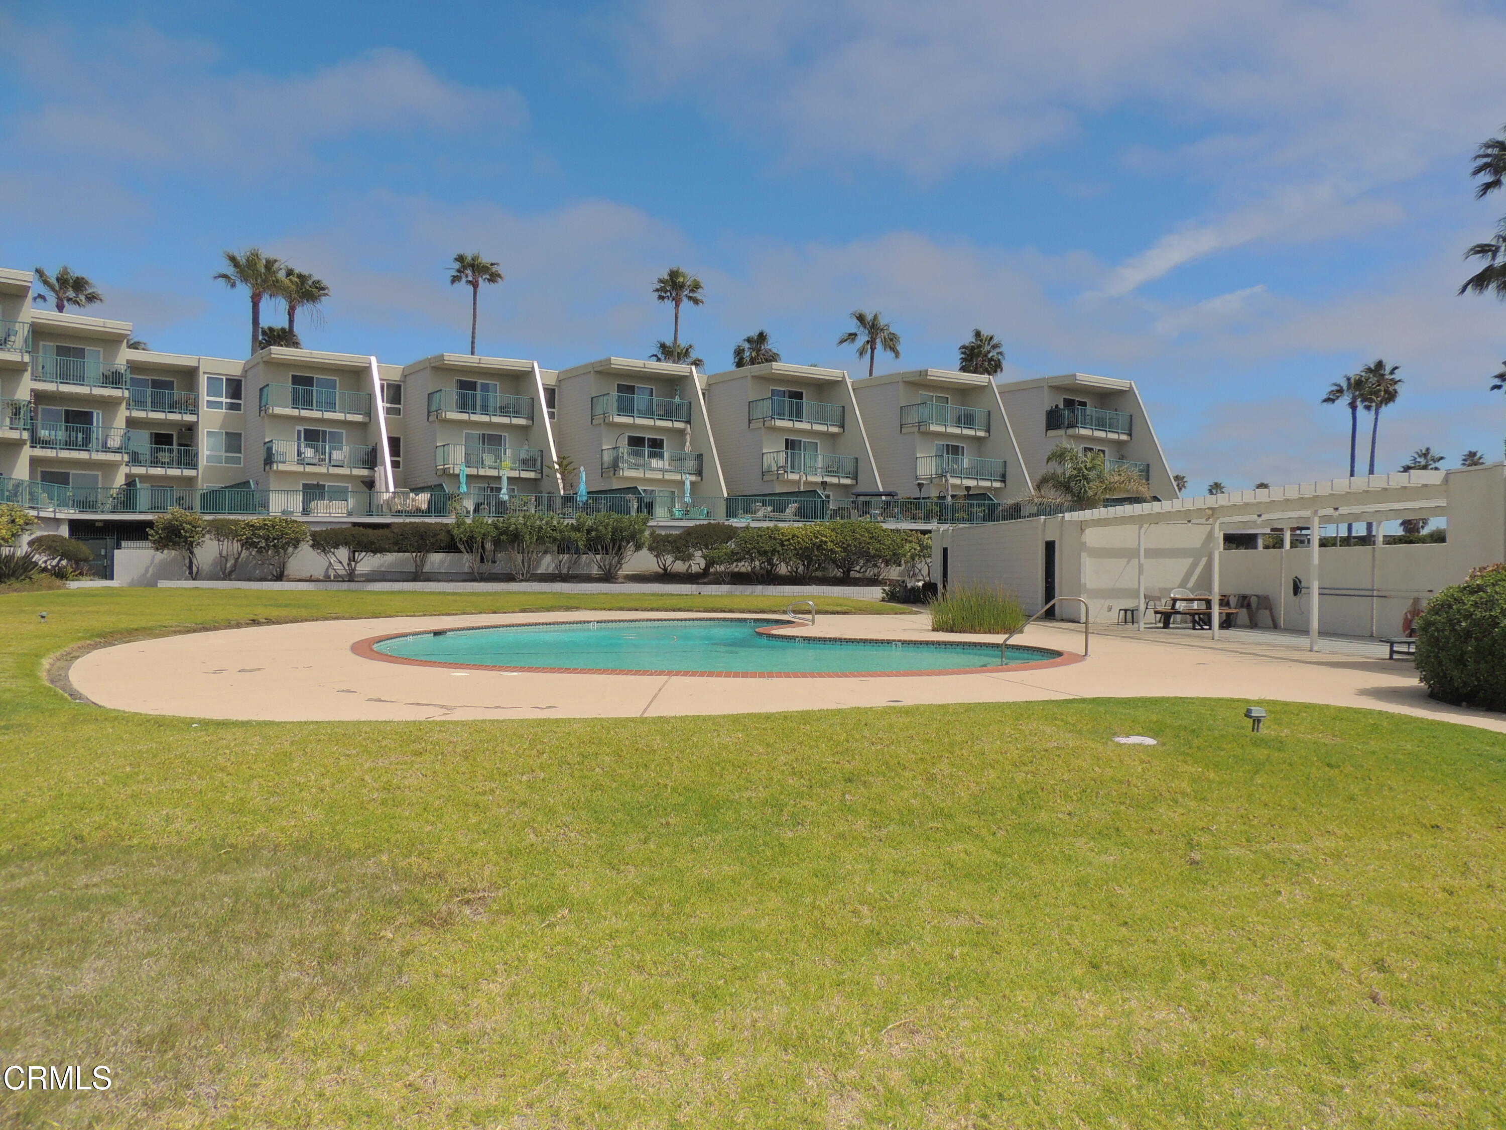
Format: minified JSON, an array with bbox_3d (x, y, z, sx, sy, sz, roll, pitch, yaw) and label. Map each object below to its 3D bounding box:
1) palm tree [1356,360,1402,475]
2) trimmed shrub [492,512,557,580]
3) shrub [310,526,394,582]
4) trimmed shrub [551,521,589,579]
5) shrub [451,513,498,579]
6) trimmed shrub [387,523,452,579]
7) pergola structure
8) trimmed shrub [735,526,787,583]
[{"bbox_3d":[45.008,-6.265,74.976,3.211,16.963,3.211,1,0,0],"label":"palm tree"},{"bbox_3d":[-9.970,-0.799,45.728,2.782,2.988,2.643,1,0,-7],"label":"trimmed shrub"},{"bbox_3d":[-17.220,-0.480,44.817,3.585,2.424,2.900,1,0,-7],"label":"shrub"},{"bbox_3d":[-7.849,-0.644,44.800,1.716,2.499,1.750,1,0,0],"label":"trimmed shrub"},{"bbox_3d":[-11.989,-0.757,44.800,2.019,2.776,2.000,1,0,0],"label":"shrub"},{"bbox_3d":[-14.324,-0.583,45.000,2.738,2.535,2.500,1,0,0],"label":"trimmed shrub"},{"bbox_3d":[10.880,0.095,21.100,4.450,2.820,11.850,1,0,-7],"label":"pergola structure"},{"bbox_3d":[0.369,-0.475,46.827,2.374,2.480,2.256,1,0,-7],"label":"trimmed shrub"}]

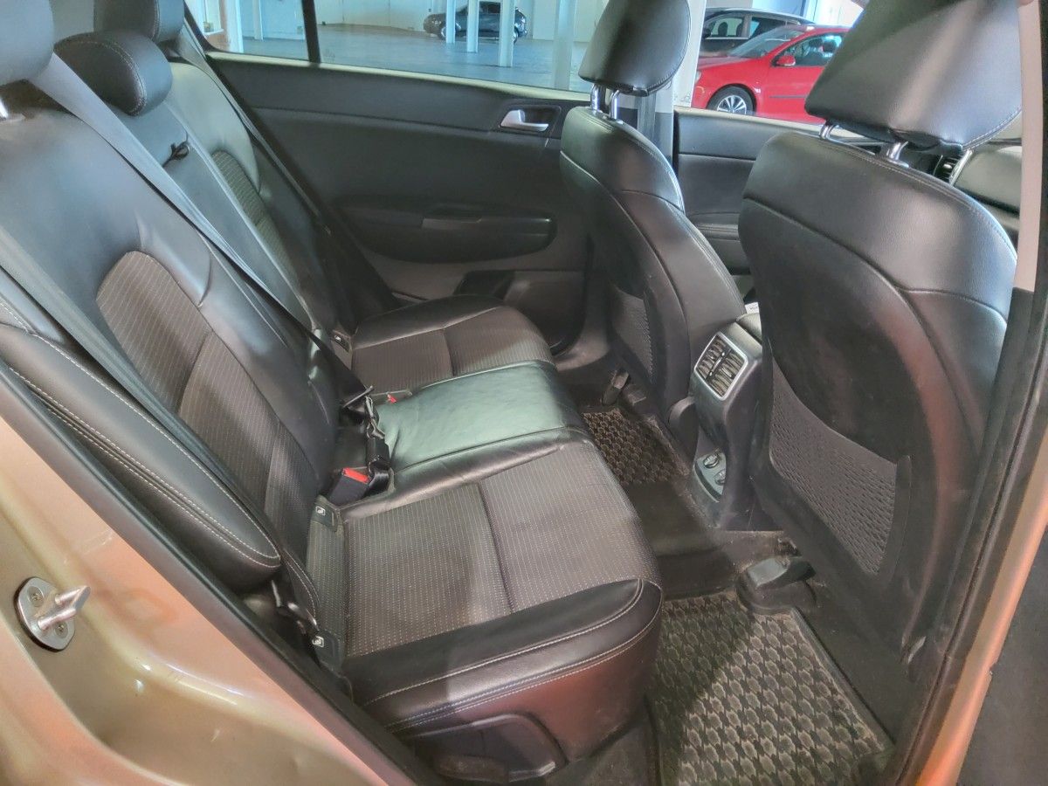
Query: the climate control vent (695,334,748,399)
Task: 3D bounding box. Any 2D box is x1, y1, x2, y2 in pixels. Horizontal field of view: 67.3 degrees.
[{"bbox_3d":[0.367,-0.048,1.438,0.030,0.083,0.133,21,19,-19],"label":"climate control vent"}]

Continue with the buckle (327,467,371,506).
[{"bbox_3d":[-0.274,0.155,1.206,0.046,0.070,0.024,24,18,-16],"label":"buckle"}]

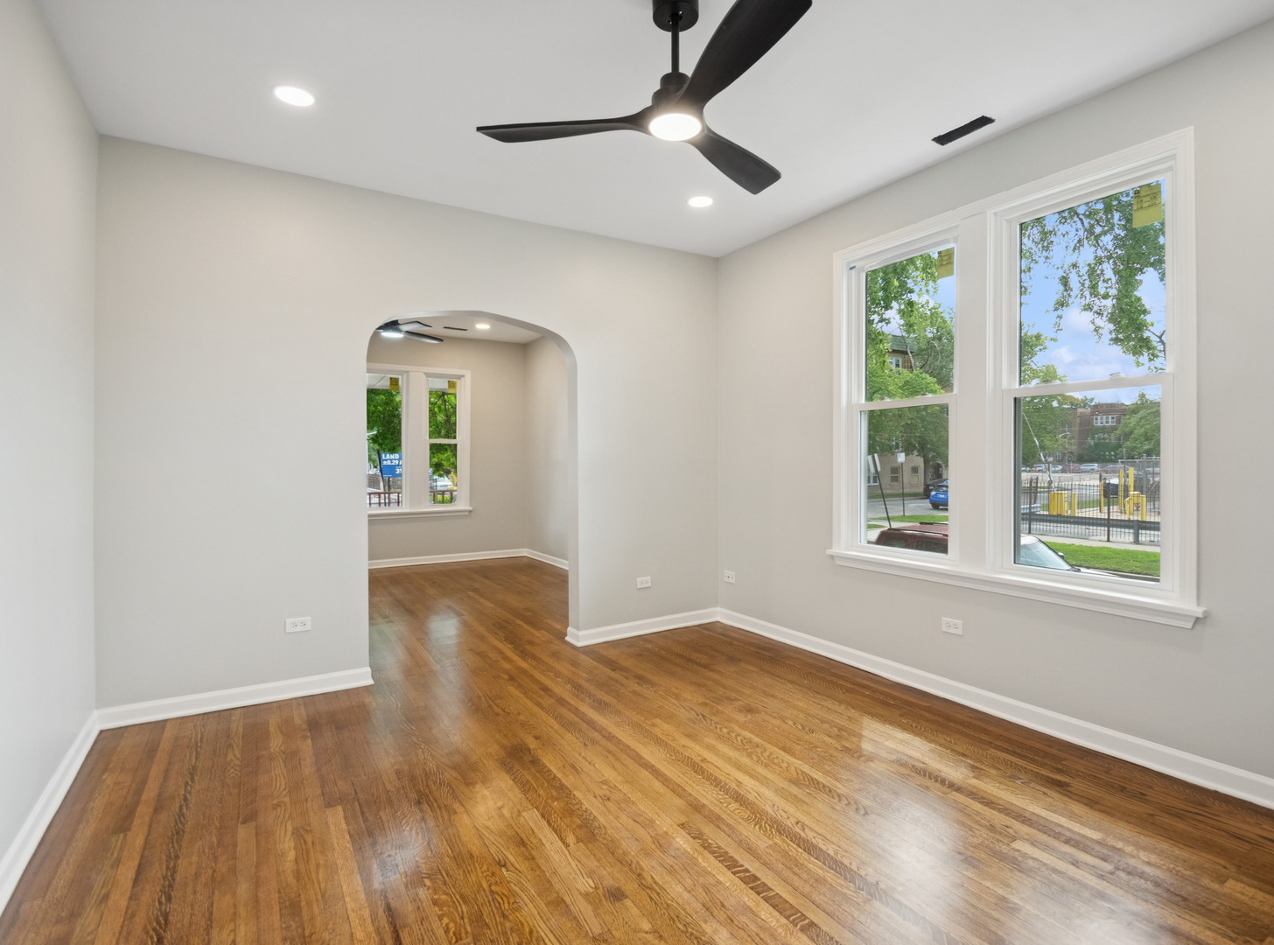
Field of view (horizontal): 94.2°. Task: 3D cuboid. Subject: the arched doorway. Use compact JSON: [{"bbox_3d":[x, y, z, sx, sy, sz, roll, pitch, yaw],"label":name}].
[{"bbox_3d":[-0.977,0.097,3.628,1.280,2.130,0.170,-1,2,-29],"label":"arched doorway"}]

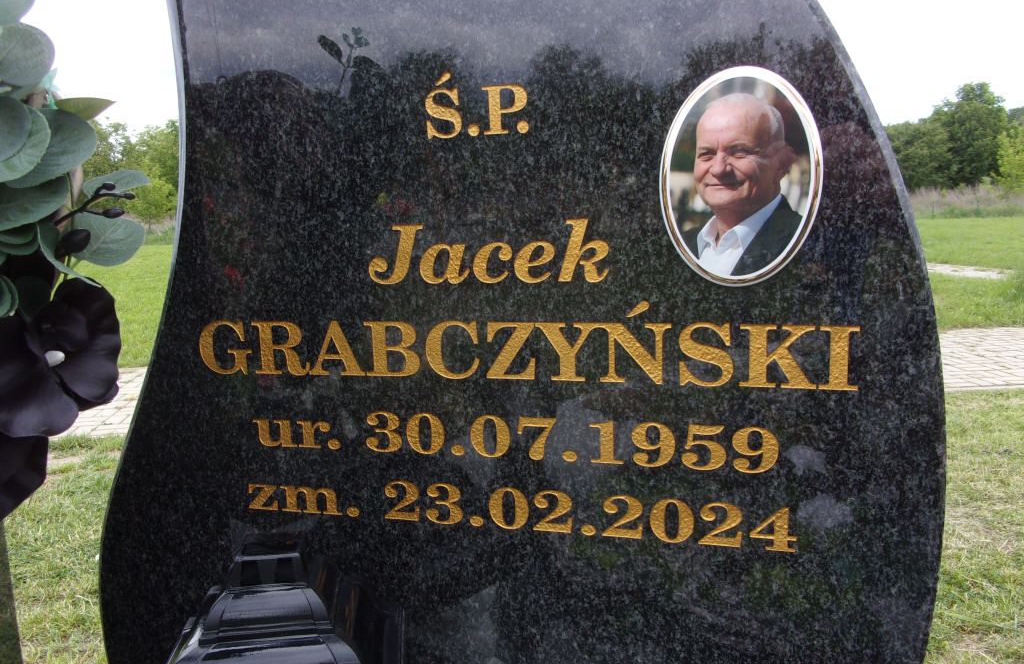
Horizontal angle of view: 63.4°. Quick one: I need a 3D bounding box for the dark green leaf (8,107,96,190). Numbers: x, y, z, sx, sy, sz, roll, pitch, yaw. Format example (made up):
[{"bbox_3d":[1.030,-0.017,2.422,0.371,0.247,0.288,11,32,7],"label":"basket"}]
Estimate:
[{"bbox_3d":[-0.260,-0.102,0.465,0.052,0.045,0.012,-26,-31,0],"label":"dark green leaf"}]

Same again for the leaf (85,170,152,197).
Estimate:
[{"bbox_3d":[-0.239,-0.090,0.500,0.041,0.010,0.034,-3,31,-2],"label":"leaf"}]

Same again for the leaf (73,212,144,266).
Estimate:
[{"bbox_3d":[-0.242,-0.055,0.495,0.042,0.036,0.010,-16,-17,5],"label":"leaf"}]

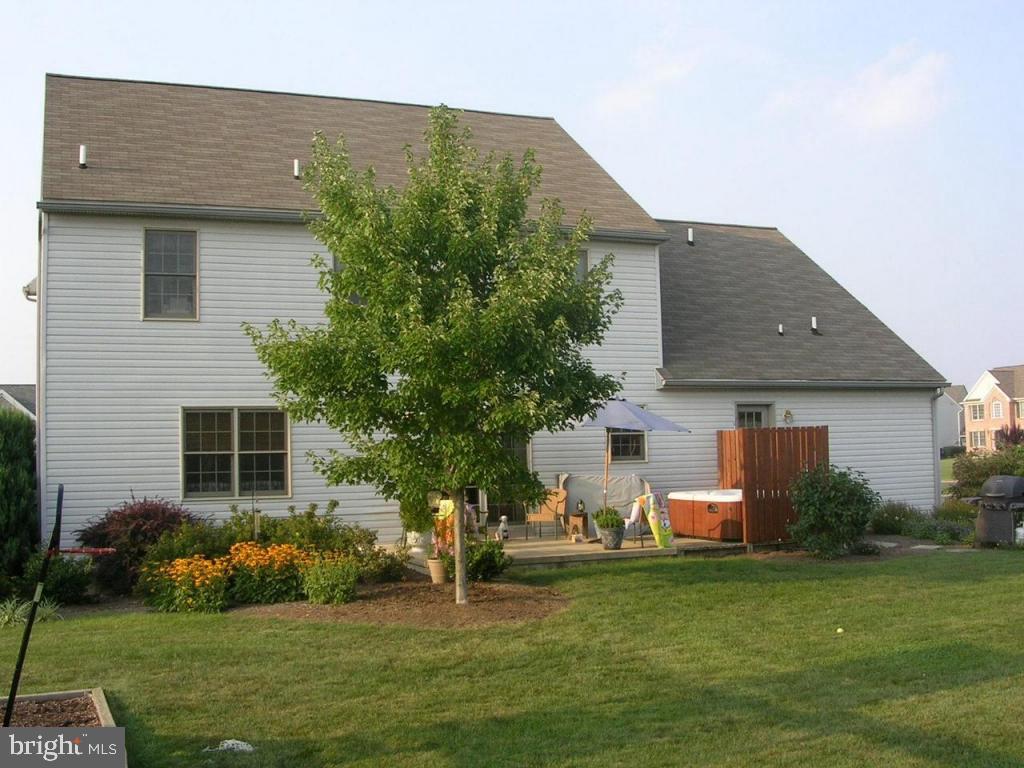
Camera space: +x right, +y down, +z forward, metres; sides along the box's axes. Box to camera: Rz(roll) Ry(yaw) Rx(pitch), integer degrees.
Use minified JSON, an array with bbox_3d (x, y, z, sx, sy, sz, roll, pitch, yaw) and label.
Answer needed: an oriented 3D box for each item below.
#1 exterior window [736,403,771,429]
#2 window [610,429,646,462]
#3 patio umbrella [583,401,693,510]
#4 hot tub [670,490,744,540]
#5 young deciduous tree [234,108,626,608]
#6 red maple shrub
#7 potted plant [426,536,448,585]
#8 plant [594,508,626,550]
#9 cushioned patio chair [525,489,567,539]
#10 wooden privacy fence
[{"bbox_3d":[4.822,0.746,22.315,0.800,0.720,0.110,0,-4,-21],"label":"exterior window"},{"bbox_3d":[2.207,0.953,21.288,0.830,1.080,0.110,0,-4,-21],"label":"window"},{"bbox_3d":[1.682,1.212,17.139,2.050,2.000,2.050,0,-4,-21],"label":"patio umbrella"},{"bbox_3d":[3.995,2.201,19.132,1.950,0.770,2.000,0,-4,-21],"label":"hot tub"},{"bbox_3d":[-0.846,-0.382,12.744,4.150,5.615,4.000,0,-4,-21],"label":"young deciduous tree"},{"bbox_3d":[-4.897,2.096,14.736,1.600,1.185,1.450,0,-4,-21],"label":"red maple shrub"},{"bbox_3d":[-0.974,2.292,14.622,0.310,0.600,0.310,-1,-4,0],"label":"potted plant"},{"bbox_3d":[1.536,2.228,17.280,0.500,0.627,0.500,-1,-4,0],"label":"plant"},{"bbox_3d":[0.595,2.260,19.536,0.600,0.849,0.700,-2,-4,17],"label":"cushioned patio chair"},{"bbox_3d":[3.772,1.709,19.547,1.681,1.811,3.444,0,-4,-21],"label":"wooden privacy fence"}]

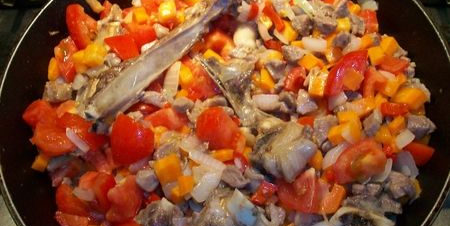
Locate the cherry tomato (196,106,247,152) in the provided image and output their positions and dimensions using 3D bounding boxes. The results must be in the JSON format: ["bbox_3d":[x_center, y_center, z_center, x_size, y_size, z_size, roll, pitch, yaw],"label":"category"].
[{"bbox_3d":[-0.002,0.011,0.298,0.034,0.028,0.031,-1,59,2],"label":"cherry tomato"}]

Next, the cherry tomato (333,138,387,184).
[{"bbox_3d":[0.086,0.031,0.284,0.035,0.025,0.030,-1,59,2],"label":"cherry tomato"}]

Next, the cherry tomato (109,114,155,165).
[{"bbox_3d":[-0.063,0.017,0.301,0.030,0.028,0.034,-1,59,2],"label":"cherry tomato"}]

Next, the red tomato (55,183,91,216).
[{"bbox_3d":[-0.101,0.057,0.293,0.024,0.020,0.022,-1,59,2],"label":"red tomato"}]

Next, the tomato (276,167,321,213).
[{"bbox_3d":[0.046,0.048,0.280,0.030,0.023,0.028,-1,59,2],"label":"tomato"}]

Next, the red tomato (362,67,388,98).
[{"bbox_3d":[0.108,-0.022,0.317,0.021,0.020,0.023,-1,59,2],"label":"red tomato"}]

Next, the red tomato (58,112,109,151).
[{"bbox_3d":[-0.100,0.013,0.314,0.034,0.024,0.027,-1,59,2],"label":"red tomato"}]

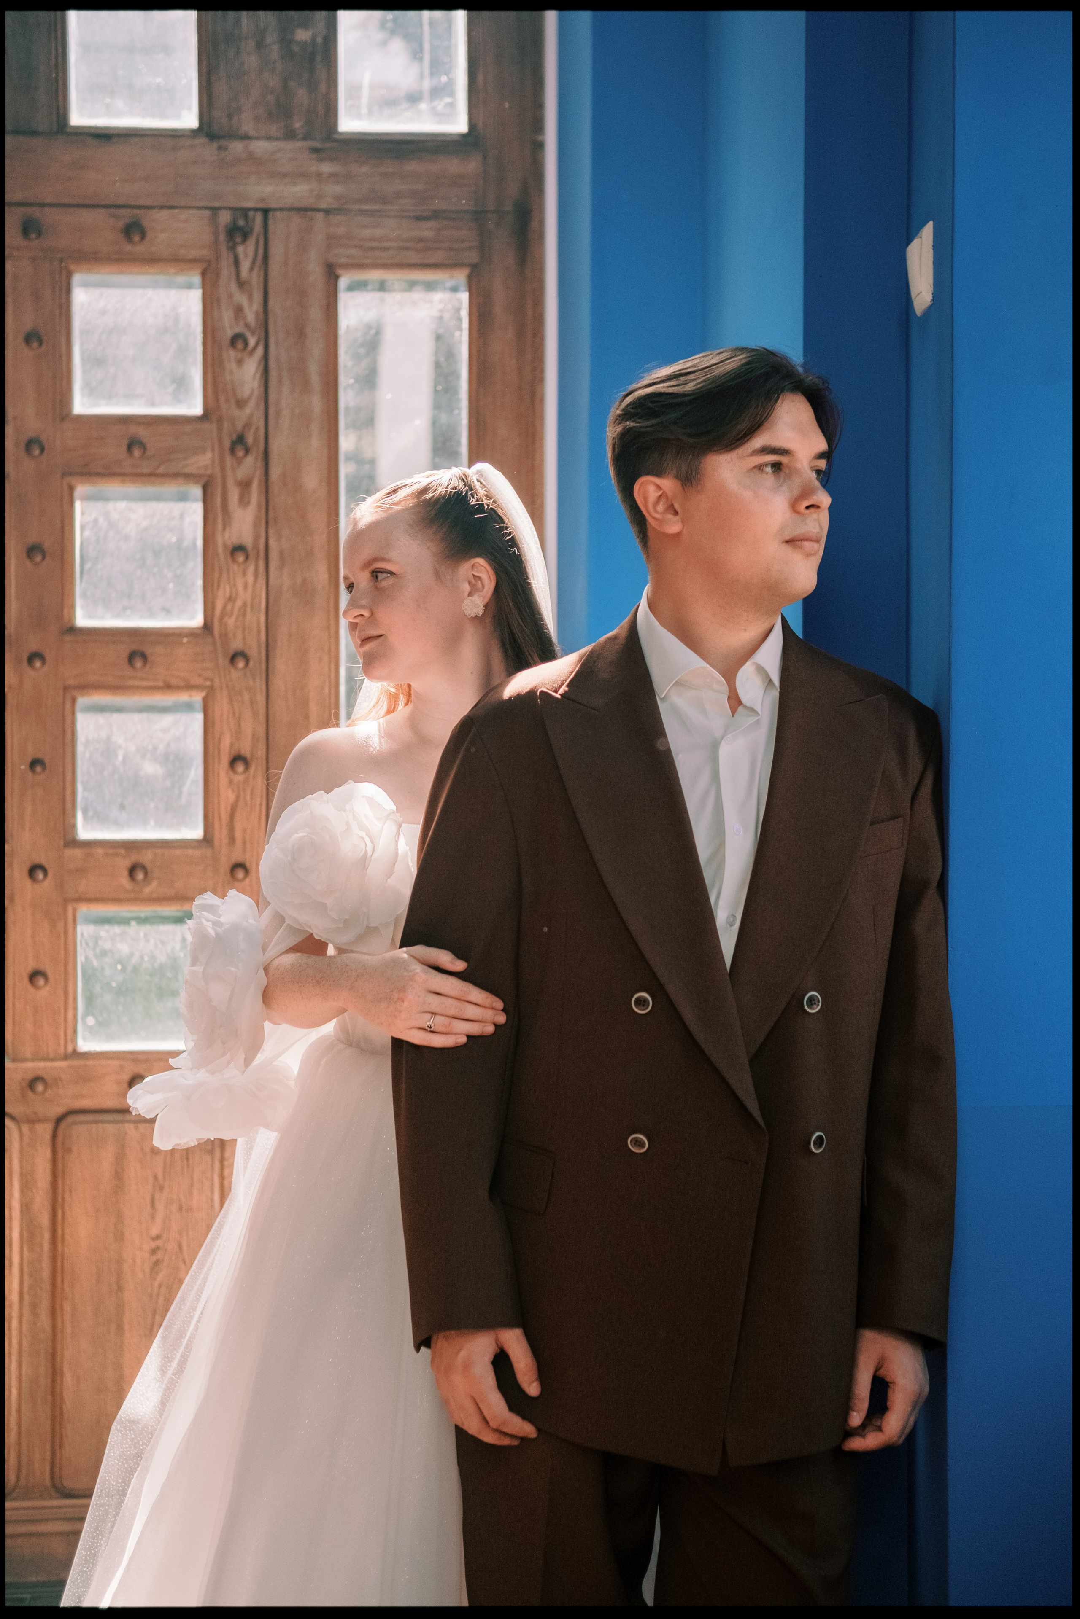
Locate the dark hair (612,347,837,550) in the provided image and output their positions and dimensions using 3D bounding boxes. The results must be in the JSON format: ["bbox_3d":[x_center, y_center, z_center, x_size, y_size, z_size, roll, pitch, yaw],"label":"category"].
[{"bbox_3d":[0.172,-0.339,2.120,0.220,0.195,0.180,1,3,30],"label":"dark hair"}]

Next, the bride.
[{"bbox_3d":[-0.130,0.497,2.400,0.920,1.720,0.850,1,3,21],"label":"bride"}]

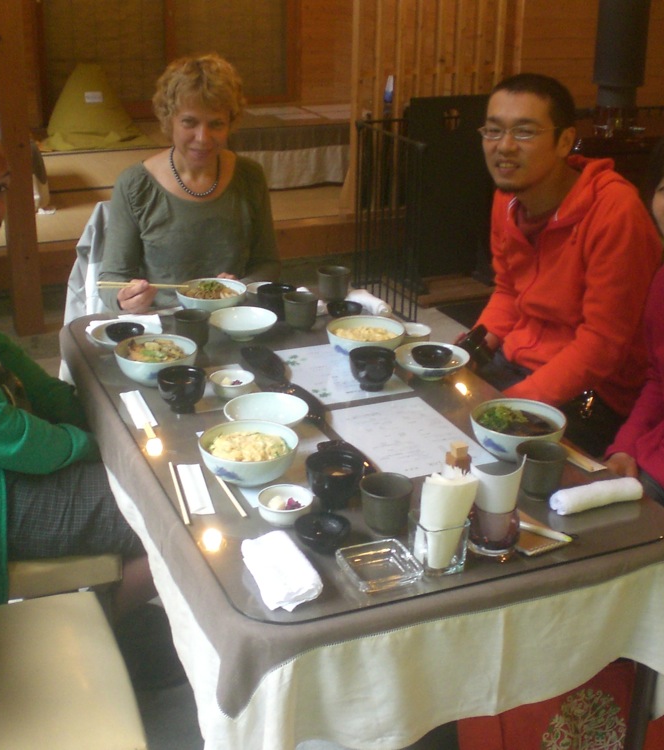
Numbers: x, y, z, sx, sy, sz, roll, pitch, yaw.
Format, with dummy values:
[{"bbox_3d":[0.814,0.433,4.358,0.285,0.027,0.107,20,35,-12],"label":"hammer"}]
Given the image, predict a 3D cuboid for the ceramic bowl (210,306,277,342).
[{"bbox_3d":[-0.185,-0.098,2.318,0.144,0.044,0.144,0,22,0],"label":"ceramic bowl"}]

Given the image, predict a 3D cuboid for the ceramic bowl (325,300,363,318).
[{"bbox_3d":[0.029,-0.135,2.427,0.078,0.034,0.078,1,22,0],"label":"ceramic bowl"}]

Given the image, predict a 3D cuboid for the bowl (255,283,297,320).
[{"bbox_3d":[-0.122,-0.162,2.452,0.087,0.064,0.087,0,22,0],"label":"bowl"}]

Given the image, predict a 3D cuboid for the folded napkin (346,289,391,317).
[{"bbox_3d":[0.080,-0.164,2.503,0.046,0.037,0.135,-15,27,-34],"label":"folded napkin"}]

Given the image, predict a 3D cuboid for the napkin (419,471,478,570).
[{"bbox_3d":[0.145,0.191,1.482,0.064,0.132,0.060,-10,24,-24],"label":"napkin"}]

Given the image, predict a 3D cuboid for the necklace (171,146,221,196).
[{"bbox_3d":[-0.313,-0.472,2.520,0.118,0.120,0.120,-5,22,-14],"label":"necklace"}]

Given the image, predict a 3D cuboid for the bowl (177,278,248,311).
[{"bbox_3d":[-0.267,-0.160,2.445,0.156,0.064,0.156,-2,22,-6],"label":"bowl"}]

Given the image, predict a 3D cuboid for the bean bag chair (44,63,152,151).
[{"bbox_3d":[-1.266,-1.459,5.827,0.540,0.440,0.500,-6,23,-15],"label":"bean bag chair"}]

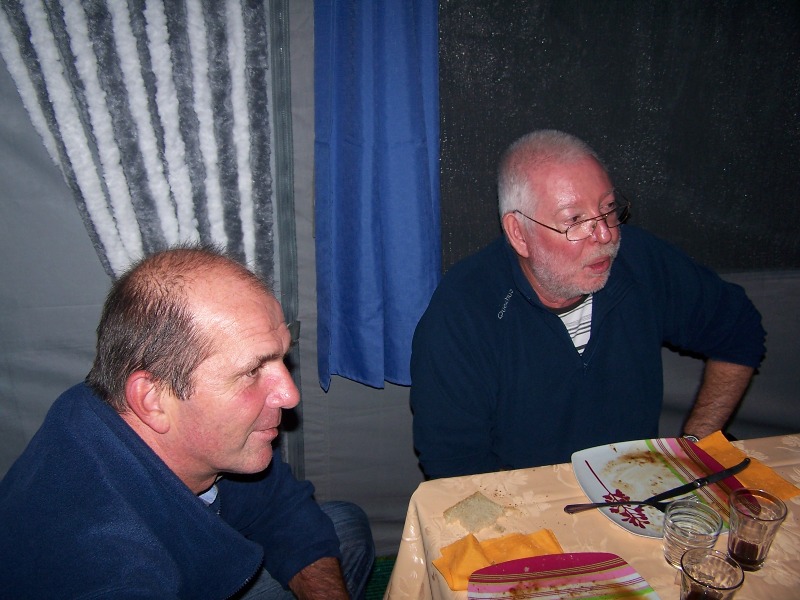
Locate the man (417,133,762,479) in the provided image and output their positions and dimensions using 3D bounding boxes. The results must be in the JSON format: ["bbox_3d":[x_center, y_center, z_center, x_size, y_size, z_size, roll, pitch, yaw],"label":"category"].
[{"bbox_3d":[0.307,0.331,1.449,0.620,1.200,0.720,-4,23,-17],"label":"man"}]

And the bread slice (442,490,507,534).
[{"bbox_3d":[0.101,0.288,1.179,0.062,0.013,0.092,22,28,39],"label":"bread slice"}]

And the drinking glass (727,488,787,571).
[{"bbox_3d":[0.448,0.296,1.116,0.069,0.086,0.069,3,21,0],"label":"drinking glass"}]

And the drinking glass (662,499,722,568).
[{"bbox_3d":[0.369,0.302,1.117,0.071,0.066,0.071,3,21,0],"label":"drinking glass"}]

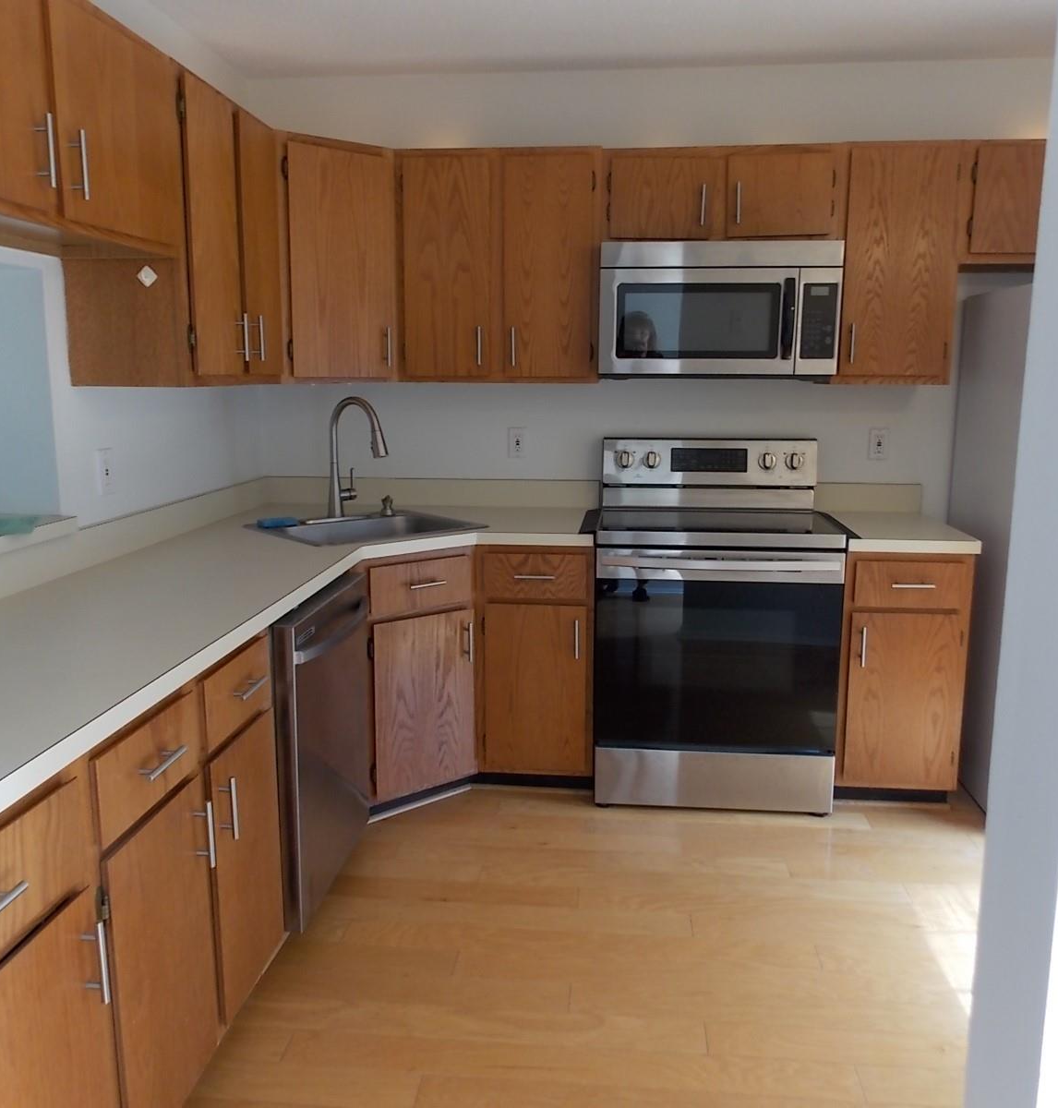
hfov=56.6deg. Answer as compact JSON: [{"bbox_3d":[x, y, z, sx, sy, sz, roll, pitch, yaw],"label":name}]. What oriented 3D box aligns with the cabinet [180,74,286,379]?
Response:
[{"bbox_3d":[-0.957,-0.853,2.723,0.328,0.755,0.643,1,10,5],"label":"cabinet"}]

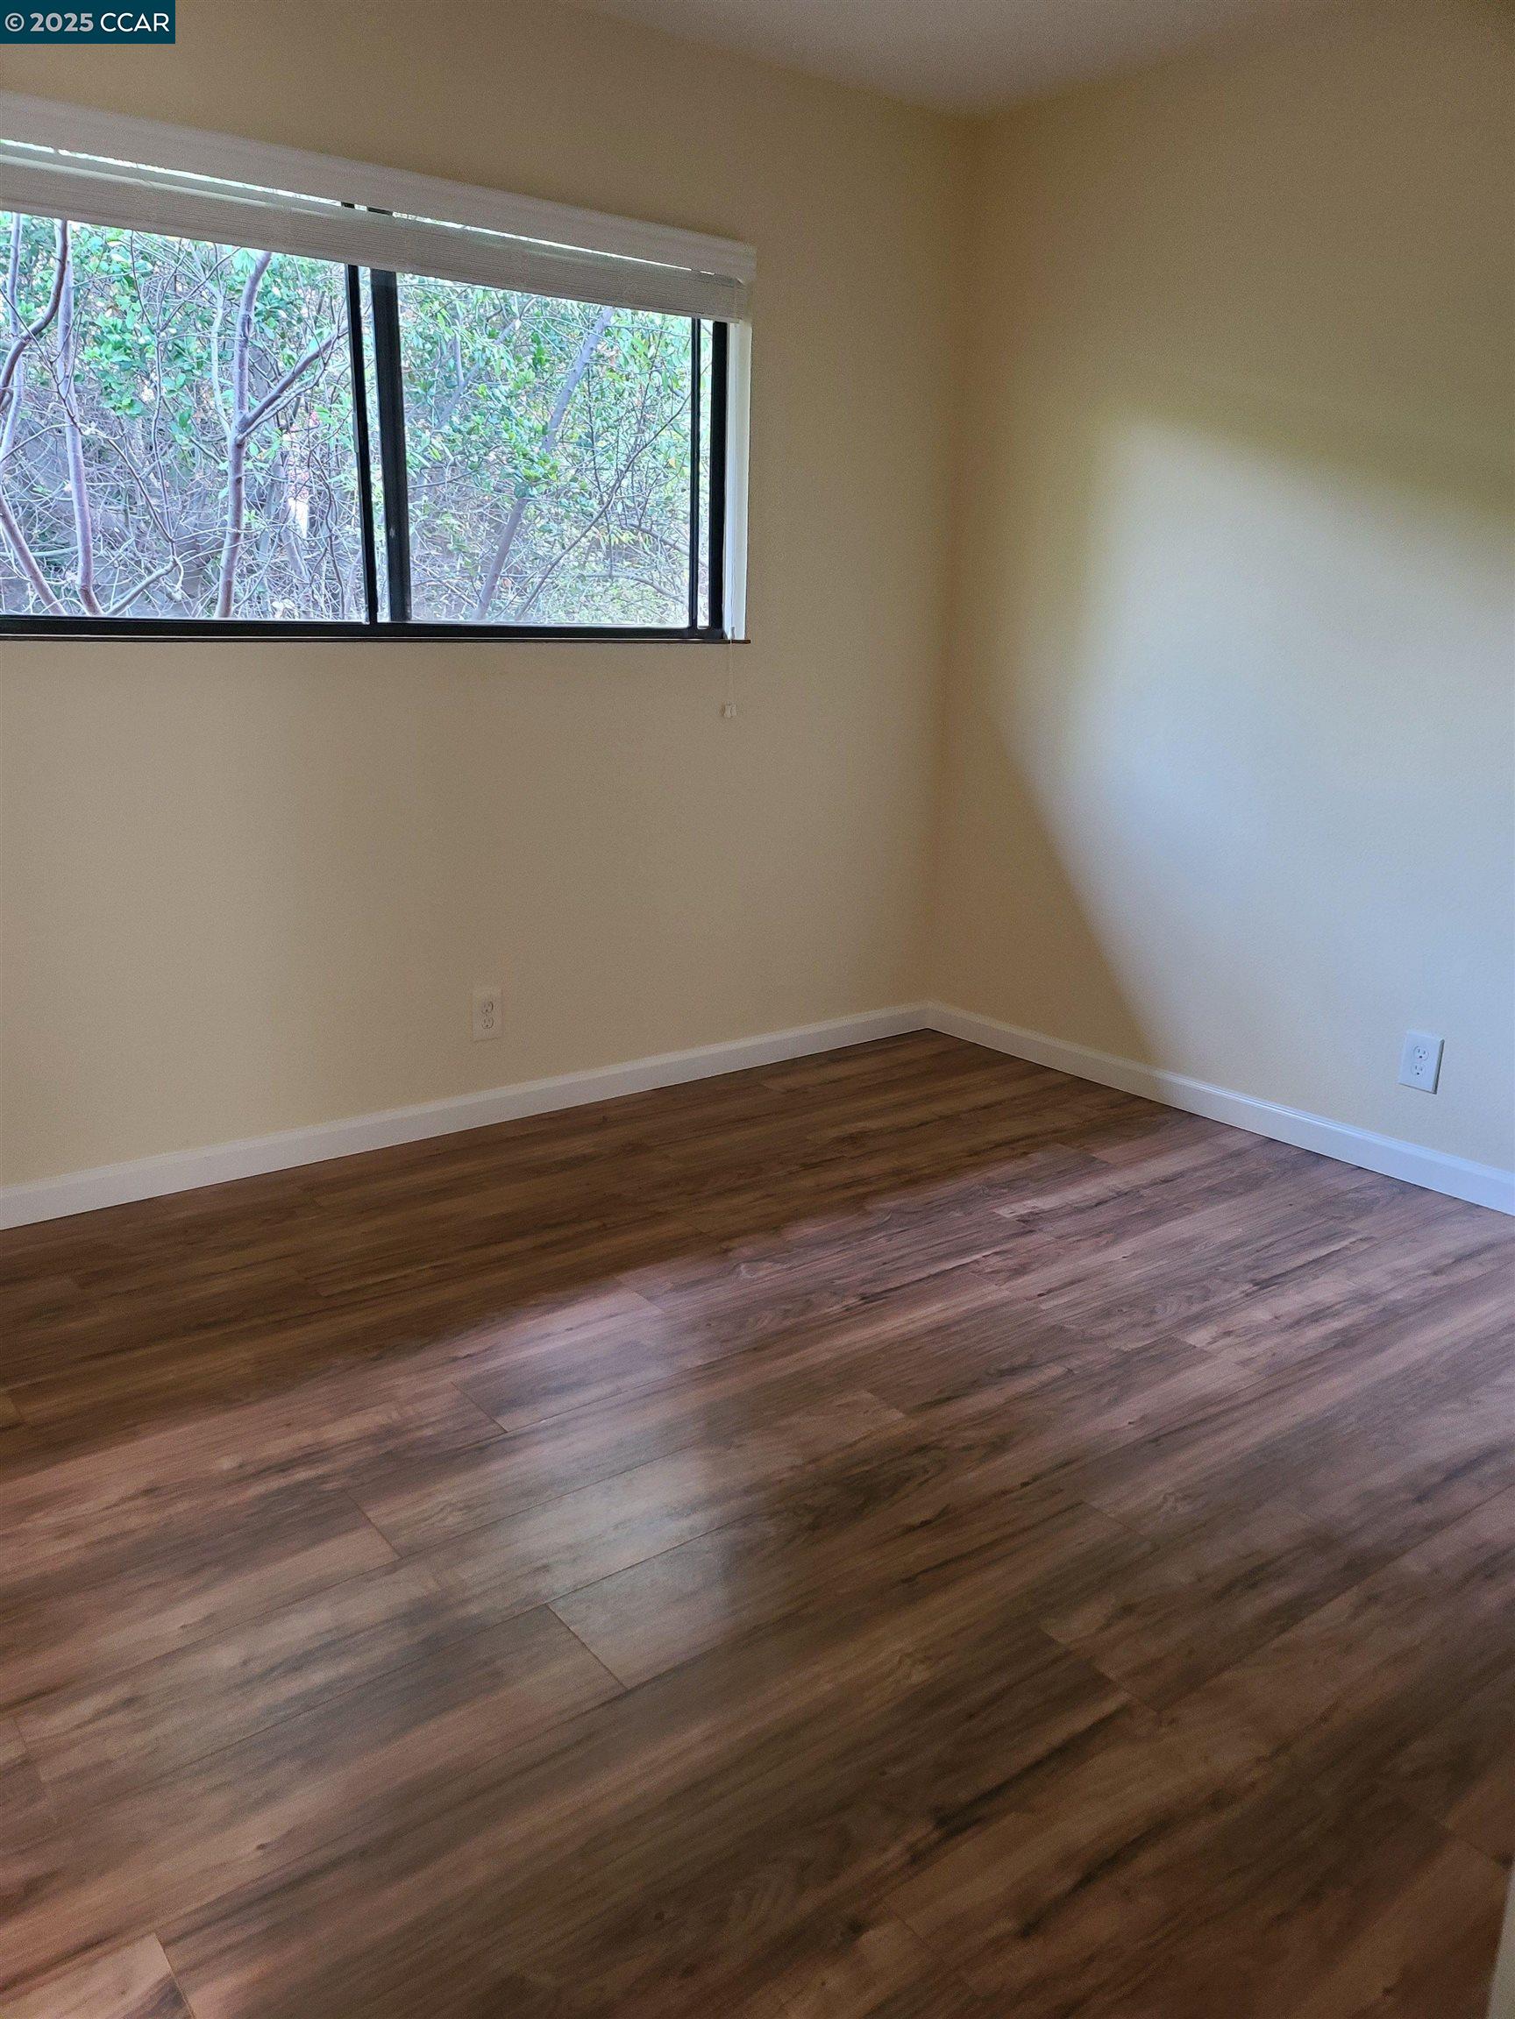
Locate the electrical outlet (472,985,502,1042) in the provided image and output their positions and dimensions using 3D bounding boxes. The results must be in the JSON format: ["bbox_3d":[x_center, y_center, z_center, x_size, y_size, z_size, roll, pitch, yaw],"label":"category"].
[{"bbox_3d":[-0.643,0.012,3.473,0.077,0.121,0.009,-11,19,-36],"label":"electrical outlet"}]

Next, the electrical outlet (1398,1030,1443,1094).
[{"bbox_3d":[1.451,0.116,3.188,0.009,0.121,0.077,-11,19,-36],"label":"electrical outlet"}]

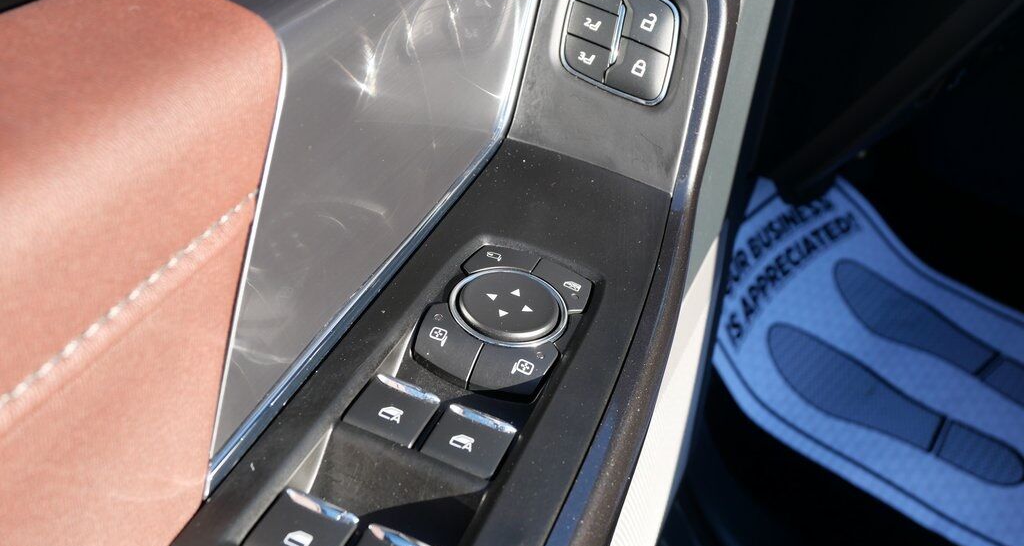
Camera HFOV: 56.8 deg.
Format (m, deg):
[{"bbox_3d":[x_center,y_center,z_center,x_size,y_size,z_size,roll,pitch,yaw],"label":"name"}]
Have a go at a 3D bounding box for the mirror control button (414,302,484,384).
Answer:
[{"bbox_3d":[-0.020,0.022,0.295,0.024,0.005,0.029,20,38,12],"label":"mirror control button"}]

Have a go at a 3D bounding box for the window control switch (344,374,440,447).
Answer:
[{"bbox_3d":[-0.034,0.040,0.267,0.021,0.006,0.019,20,38,12],"label":"window control switch"}]

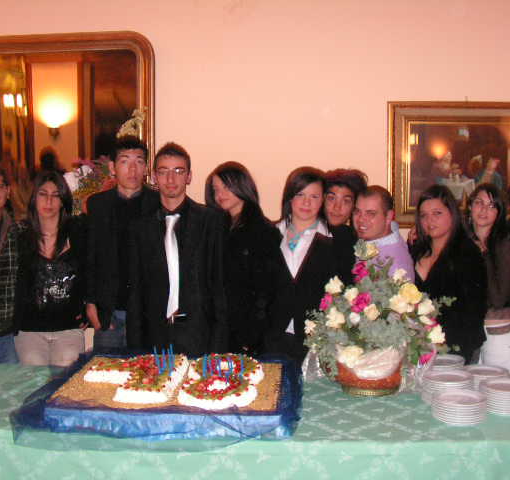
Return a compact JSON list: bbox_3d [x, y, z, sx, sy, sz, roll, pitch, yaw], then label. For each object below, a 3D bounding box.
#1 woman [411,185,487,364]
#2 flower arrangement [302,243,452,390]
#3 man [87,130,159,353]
[{"bbox_3d":[0.909,0.544,3.185,0.420,1.596,0.320,2,4,28],"label":"woman"},{"bbox_3d":[0.501,0.306,2.702,0.570,0.601,0.480,0,3,0],"label":"flower arrangement"},{"bbox_3d":[-0.617,0.410,3.378,0.500,1.828,0.310,0,3,-3],"label":"man"}]

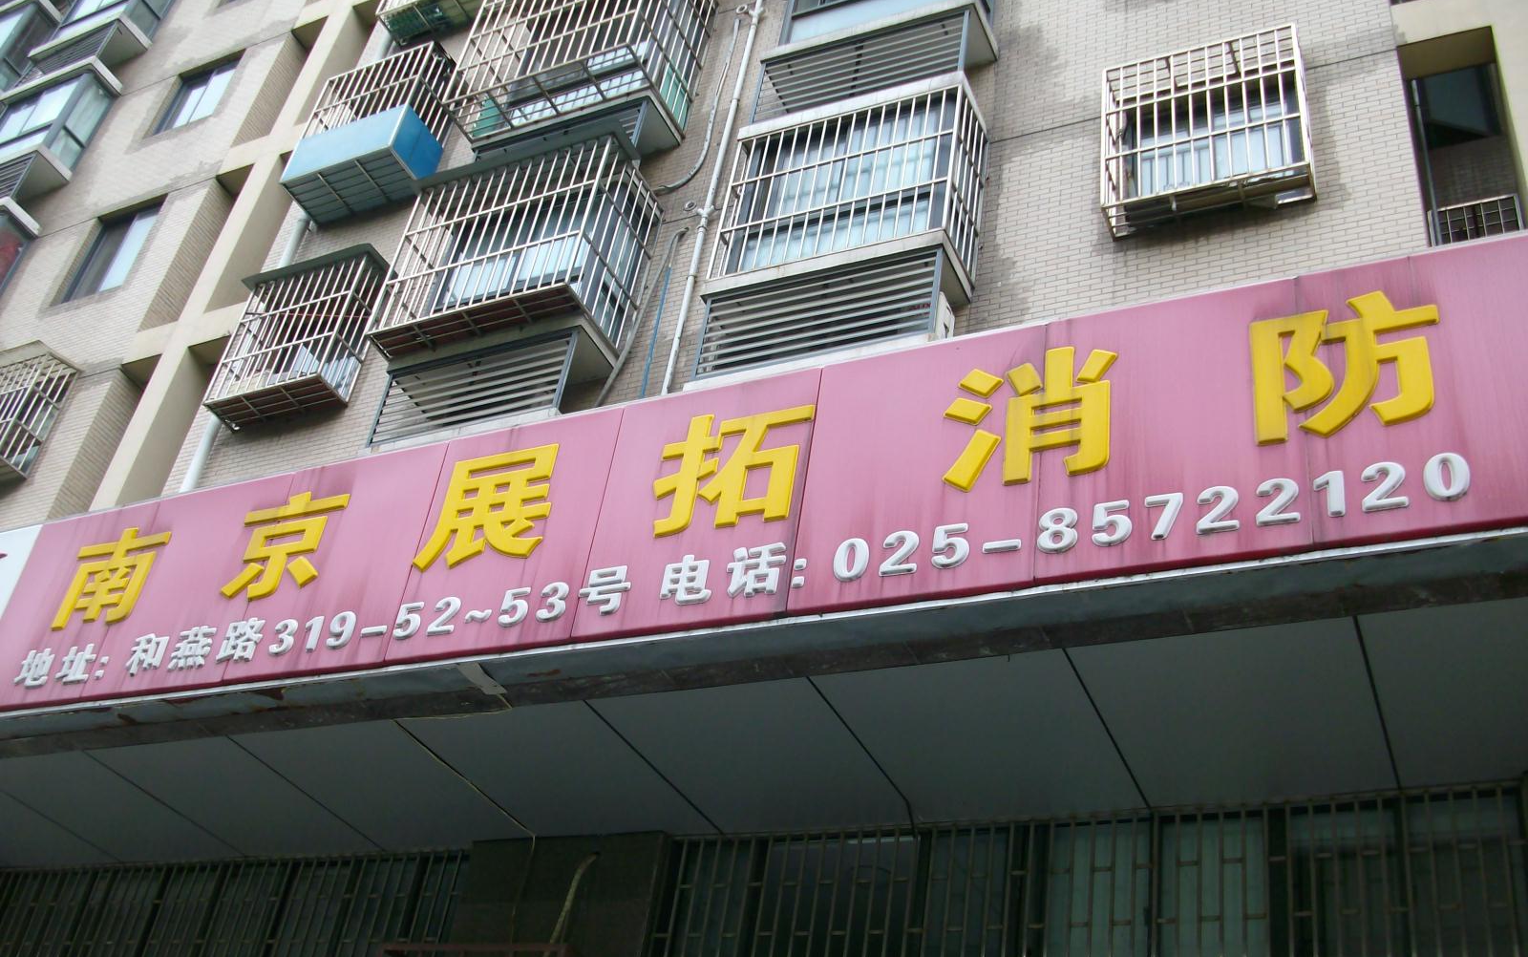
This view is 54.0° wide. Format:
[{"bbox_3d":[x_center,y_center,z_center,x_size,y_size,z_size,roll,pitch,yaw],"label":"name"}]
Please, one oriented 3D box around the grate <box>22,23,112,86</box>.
[{"bbox_3d":[-9.416,-5.693,20.307,1.480,0.680,0.080,-9,-39,24],"label":"grate"}]

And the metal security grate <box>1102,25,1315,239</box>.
[{"bbox_3d":[3.116,-2.452,10.616,1.357,1.455,0.330,-9,-39,24],"label":"metal security grate"}]

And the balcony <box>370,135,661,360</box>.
[{"bbox_3d":[-2.113,-1.784,12.766,1.930,1.695,0.820,-9,-39,24],"label":"balcony"}]

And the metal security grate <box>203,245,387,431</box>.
[{"bbox_3d":[-4.294,-1.291,13.907,1.351,1.587,0.430,-9,-39,24],"label":"metal security grate"}]

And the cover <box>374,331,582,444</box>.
[{"bbox_3d":[-2.291,-0.694,11.788,1.762,0.727,0.080,-9,-39,24],"label":"cover"}]

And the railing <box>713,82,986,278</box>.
[{"bbox_3d":[0.660,-2.076,11.546,1.889,1.796,0.600,-9,-39,24],"label":"railing"}]

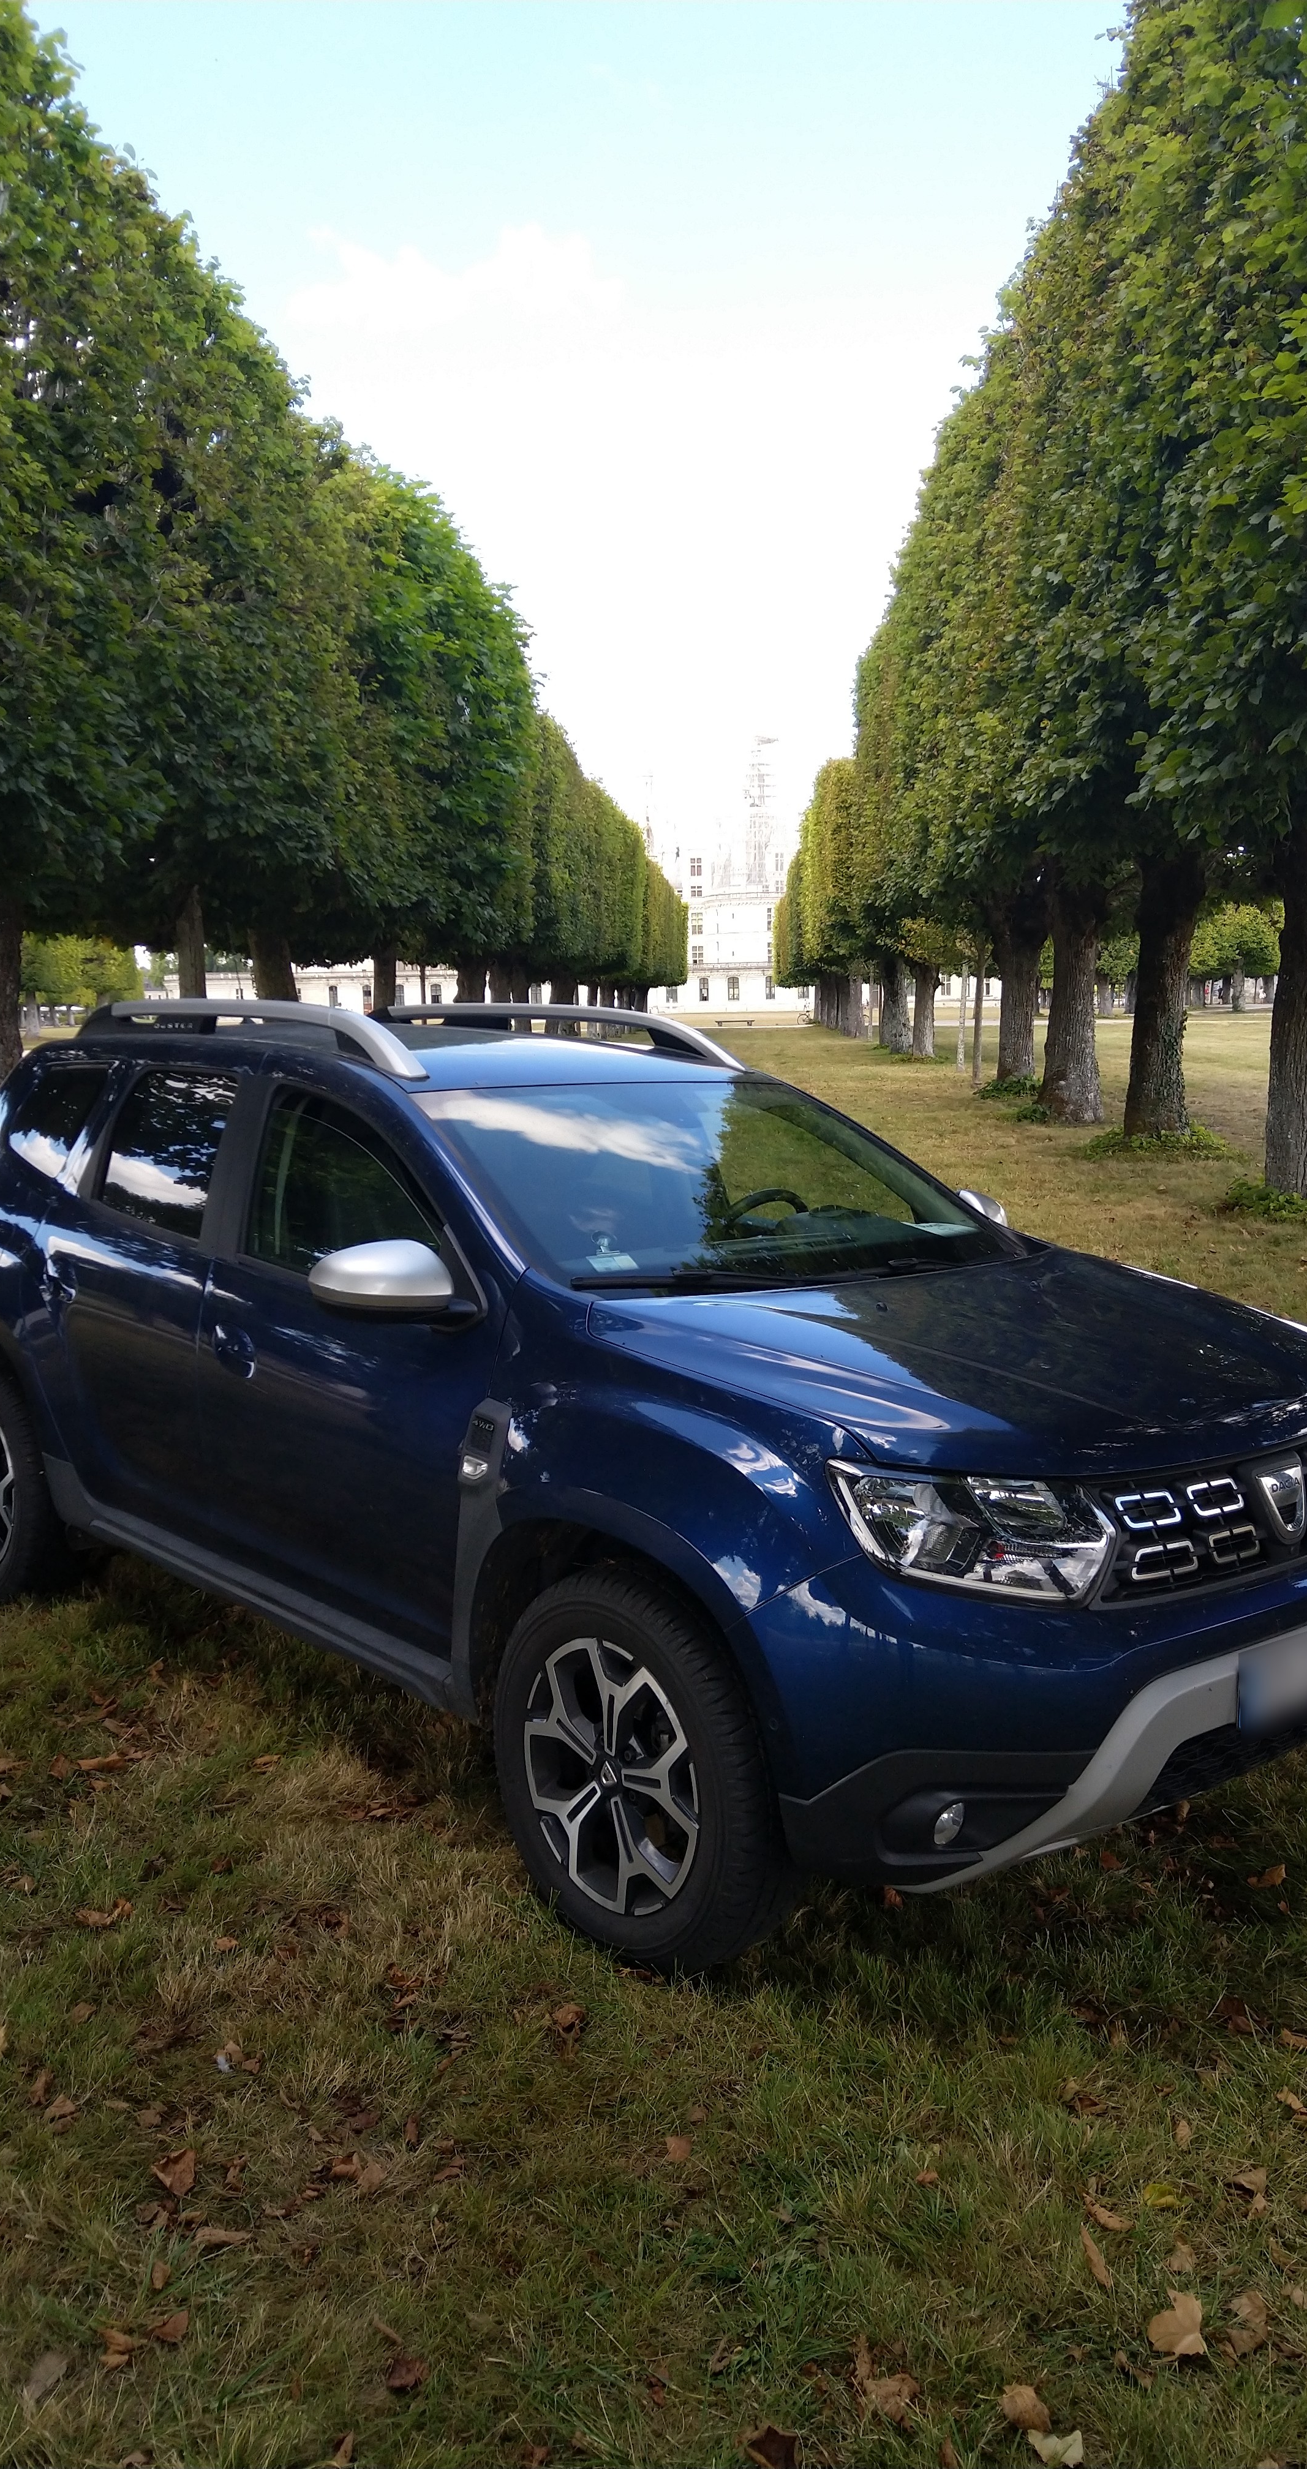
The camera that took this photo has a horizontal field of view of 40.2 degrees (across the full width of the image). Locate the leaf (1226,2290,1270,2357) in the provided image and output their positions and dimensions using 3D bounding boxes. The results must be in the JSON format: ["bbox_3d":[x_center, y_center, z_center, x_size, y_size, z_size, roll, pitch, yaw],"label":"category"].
[{"bbox_3d":[0.728,1.332,2.188,0.052,0.025,0.089,-1,8,0],"label":"leaf"}]

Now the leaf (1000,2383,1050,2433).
[{"bbox_3d":[0.428,1.349,2.055,0.058,0.025,0.055,-1,8,0],"label":"leaf"}]

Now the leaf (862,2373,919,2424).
[{"bbox_3d":[0.275,1.347,2.072,0.067,0.025,0.058,-1,8,0],"label":"leaf"}]

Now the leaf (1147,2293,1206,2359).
[{"bbox_3d":[0.640,1.333,2.184,0.073,0.025,0.085,-1,8,0],"label":"leaf"}]

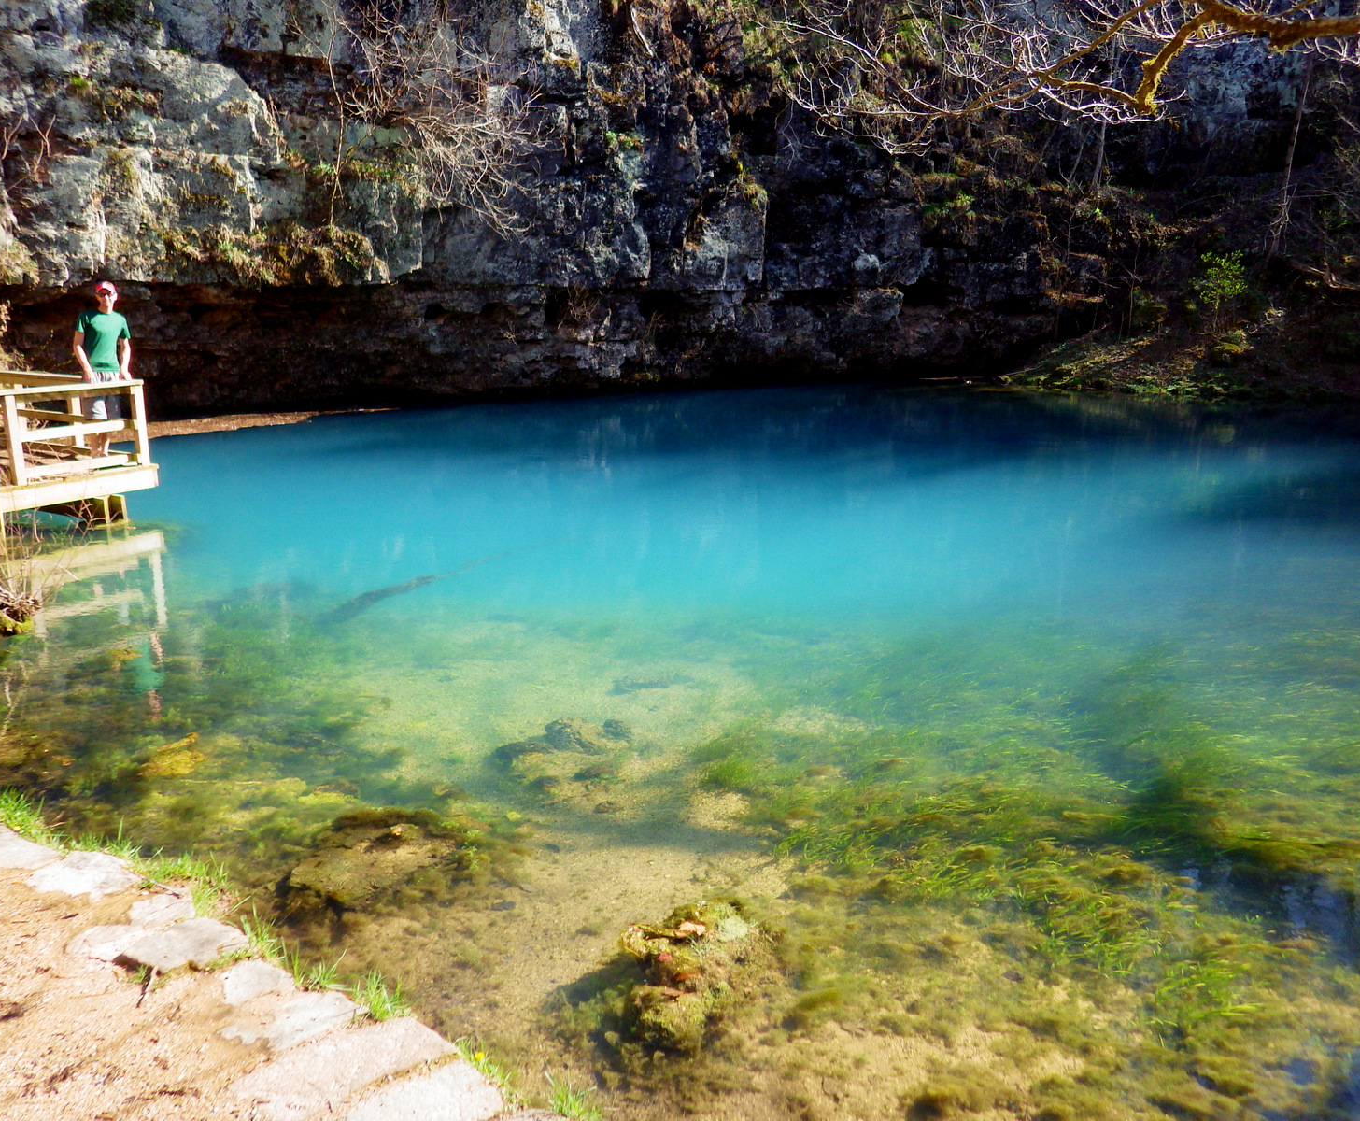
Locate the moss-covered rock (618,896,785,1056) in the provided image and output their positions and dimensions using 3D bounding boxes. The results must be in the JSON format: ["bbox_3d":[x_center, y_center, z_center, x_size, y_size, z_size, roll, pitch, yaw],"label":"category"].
[{"bbox_3d":[0.058,1.370,3.550,0.520,0.300,0.460,0,13,0],"label":"moss-covered rock"}]

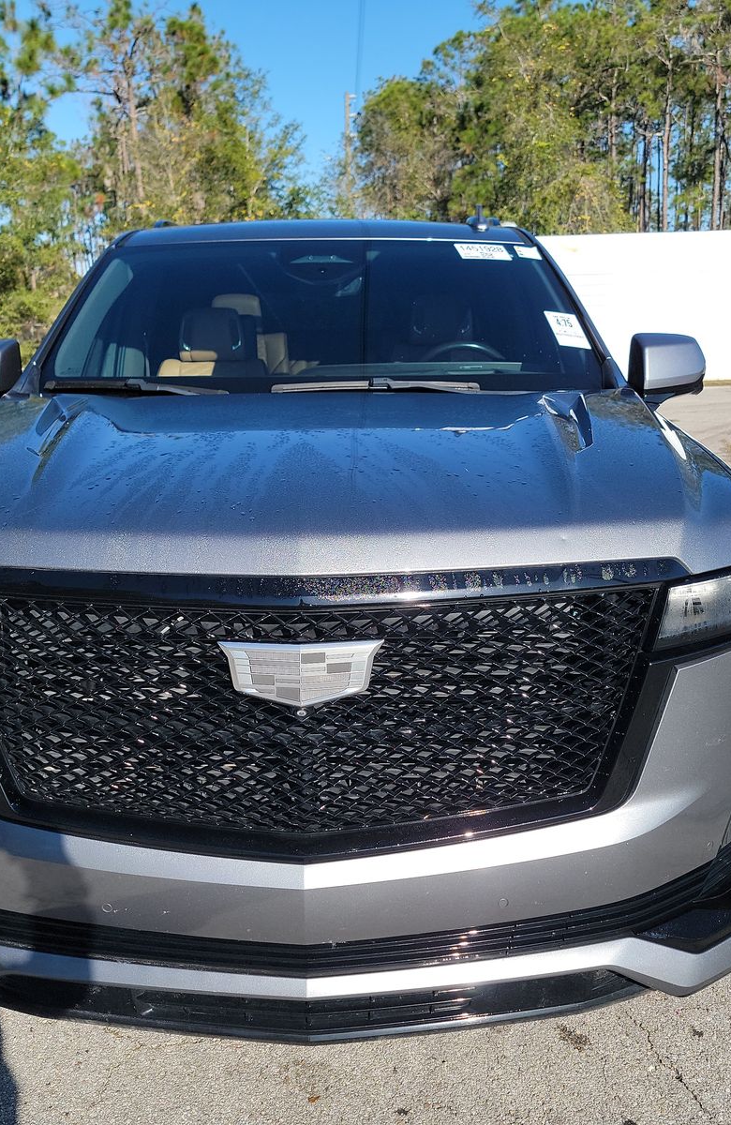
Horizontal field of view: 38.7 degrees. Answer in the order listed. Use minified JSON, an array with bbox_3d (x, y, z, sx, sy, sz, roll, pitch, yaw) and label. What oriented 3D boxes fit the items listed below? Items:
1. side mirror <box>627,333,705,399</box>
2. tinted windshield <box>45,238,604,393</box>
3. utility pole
[{"bbox_3d":[0.960,-0.623,3.336,0.240,0.210,0.170,-1,14,0],"label":"side mirror"},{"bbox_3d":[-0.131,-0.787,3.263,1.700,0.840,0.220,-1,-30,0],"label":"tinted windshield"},{"bbox_3d":[-0.894,-19.074,57.074,0.600,12.500,0.400,-1,14,0],"label":"utility pole"}]

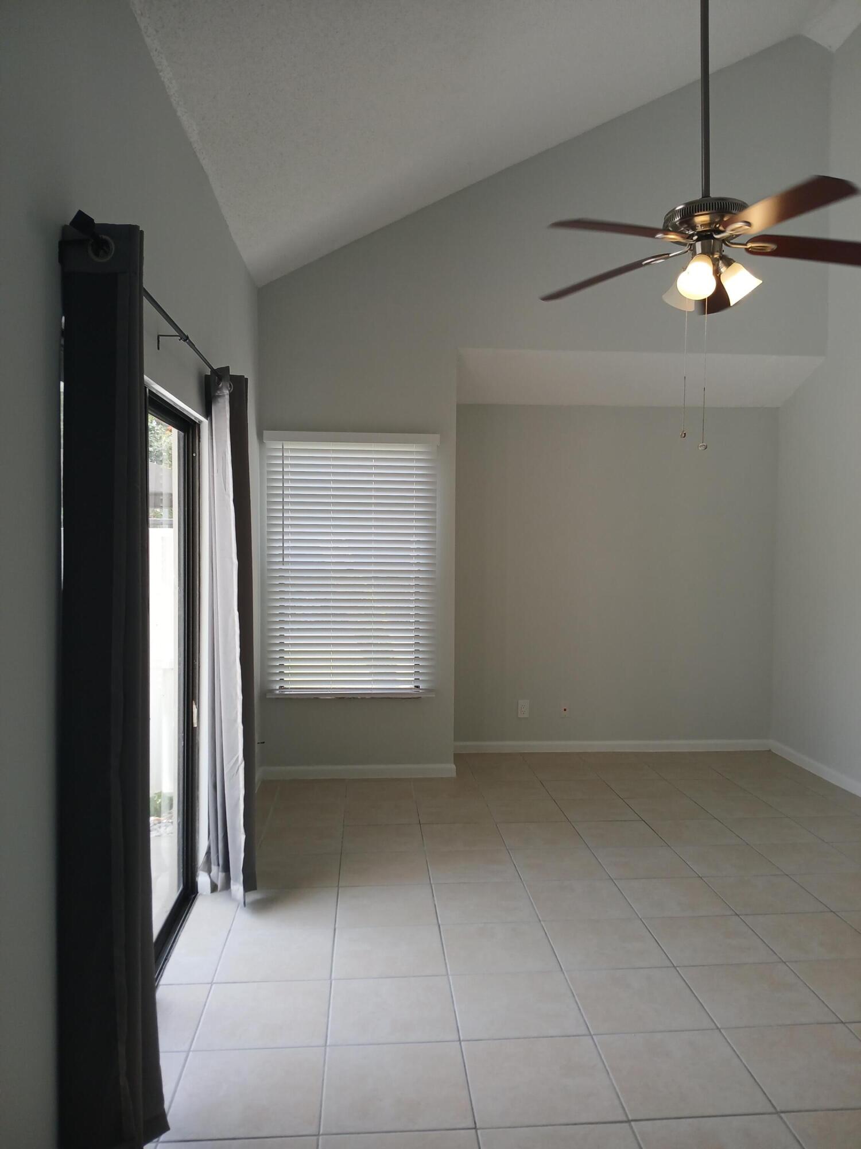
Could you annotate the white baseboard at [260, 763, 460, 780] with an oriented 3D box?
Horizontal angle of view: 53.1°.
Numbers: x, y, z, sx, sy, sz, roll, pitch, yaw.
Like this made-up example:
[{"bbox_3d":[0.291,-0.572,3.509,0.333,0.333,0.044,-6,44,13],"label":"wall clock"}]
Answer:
[{"bbox_3d":[-0.446,1.247,5.459,1.236,0.080,0.015,0,3,-4],"label":"white baseboard"}]

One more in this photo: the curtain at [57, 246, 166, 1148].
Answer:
[{"bbox_3d":[-0.723,0.321,2.017,0.175,2.162,0.229,0,3,-4],"label":"curtain"}]

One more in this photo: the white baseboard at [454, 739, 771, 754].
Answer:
[{"bbox_3d":[1.281,1.223,6.123,2.317,0.080,0.015,0,3,-4],"label":"white baseboard"}]

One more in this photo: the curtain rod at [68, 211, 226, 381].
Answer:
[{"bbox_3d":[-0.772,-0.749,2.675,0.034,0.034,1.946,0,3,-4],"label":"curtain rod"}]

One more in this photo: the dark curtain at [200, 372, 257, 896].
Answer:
[{"bbox_3d":[-0.837,0.248,3.578,0.196,2.171,0.318,0,3,-4],"label":"dark curtain"}]

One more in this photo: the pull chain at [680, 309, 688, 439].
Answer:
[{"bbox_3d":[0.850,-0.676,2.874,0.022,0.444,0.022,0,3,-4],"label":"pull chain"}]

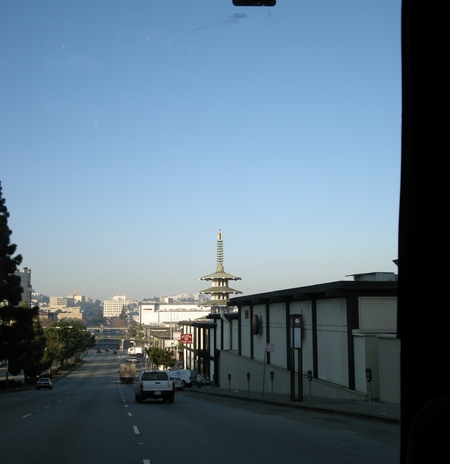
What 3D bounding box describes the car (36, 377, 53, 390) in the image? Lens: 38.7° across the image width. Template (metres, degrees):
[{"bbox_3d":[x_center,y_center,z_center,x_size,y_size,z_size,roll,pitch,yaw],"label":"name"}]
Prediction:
[{"bbox_3d":[-22.847,19.337,81.613,1.710,1.400,4.500,1,-12,-9],"label":"car"}]

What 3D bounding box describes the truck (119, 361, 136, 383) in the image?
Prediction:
[{"bbox_3d":[-14.286,20.806,94.658,2.270,2.820,6.400,1,-10,-9],"label":"truck"}]

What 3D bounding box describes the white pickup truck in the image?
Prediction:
[{"bbox_3d":[-3.959,8.710,36.190,1.850,1.750,5.200,1,-13,-10],"label":"white pickup truck"}]

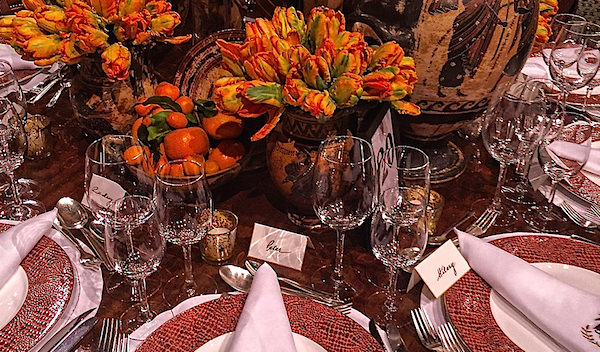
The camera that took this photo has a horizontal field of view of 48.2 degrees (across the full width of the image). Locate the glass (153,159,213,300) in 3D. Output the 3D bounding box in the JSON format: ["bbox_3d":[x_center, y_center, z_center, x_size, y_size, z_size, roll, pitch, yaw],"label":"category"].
[{"bbox_3d":[-0.153,0.080,0.898,0.079,0.201,0.079,2,34,0],"label":"glass"}]

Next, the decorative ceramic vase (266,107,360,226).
[{"bbox_3d":[0.031,-0.024,1.057,0.158,0.214,0.158,3,34,2],"label":"decorative ceramic vase"}]

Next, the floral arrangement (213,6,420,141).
[{"bbox_3d":[0.024,-0.149,0.962,0.300,0.180,0.270,2,34,0],"label":"floral arrangement"}]

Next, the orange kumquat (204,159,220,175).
[{"bbox_3d":[-0.137,-0.014,1.048,0.027,0.026,0.029,2,34,0],"label":"orange kumquat"}]

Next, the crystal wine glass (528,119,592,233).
[{"bbox_3d":[0.424,-0.007,1.086,0.082,0.180,0.082,17,37,20],"label":"crystal wine glass"}]

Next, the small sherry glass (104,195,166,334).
[{"bbox_3d":[-0.208,0.116,0.863,0.079,0.184,0.079,-8,35,-14],"label":"small sherry glass"}]

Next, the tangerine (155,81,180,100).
[{"bbox_3d":[-0.238,-0.152,1.206,0.047,0.042,0.047,-5,35,-11],"label":"tangerine"}]

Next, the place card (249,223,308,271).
[{"bbox_3d":[-0.027,0.099,1.015,0.085,0.044,0.055,13,35,16],"label":"place card"}]

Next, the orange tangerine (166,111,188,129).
[{"bbox_3d":[-0.199,-0.092,1.088,0.035,0.029,0.032,2,34,0],"label":"orange tangerine"}]

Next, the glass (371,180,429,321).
[{"bbox_3d":[0.128,0.108,0.890,0.075,0.184,0.075,9,34,9],"label":"glass"}]

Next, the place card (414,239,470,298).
[{"bbox_3d":[0.204,0.139,0.968,0.047,0.050,0.089,29,42,34],"label":"place card"}]

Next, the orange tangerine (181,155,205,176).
[{"bbox_3d":[-0.167,-0.016,1.048,0.036,0.034,0.036,2,34,0],"label":"orange tangerine"}]

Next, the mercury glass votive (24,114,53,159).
[{"bbox_3d":[-0.487,-0.070,1.235,0.057,0.065,0.057,2,34,0],"label":"mercury glass votive"}]

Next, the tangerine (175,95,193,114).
[{"bbox_3d":[-0.202,-0.125,1.173,0.034,0.033,0.034,2,34,0],"label":"tangerine"}]

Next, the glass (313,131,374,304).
[{"bbox_3d":[0.057,0.061,0.913,0.087,0.226,0.087,2,34,0],"label":"glass"}]

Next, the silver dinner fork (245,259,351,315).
[{"bbox_3d":[-0.005,0.155,0.956,0.178,0.022,0.023,22,38,26],"label":"silver dinner fork"}]

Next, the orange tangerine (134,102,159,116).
[{"bbox_3d":[-0.263,-0.117,1.157,0.040,0.032,0.034,2,34,0],"label":"orange tangerine"}]

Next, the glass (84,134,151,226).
[{"bbox_3d":[-0.234,0.060,0.903,0.088,0.224,0.088,-8,35,-15],"label":"glass"}]

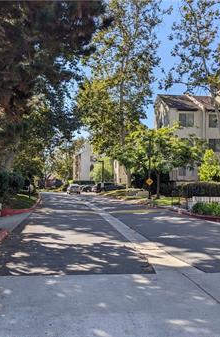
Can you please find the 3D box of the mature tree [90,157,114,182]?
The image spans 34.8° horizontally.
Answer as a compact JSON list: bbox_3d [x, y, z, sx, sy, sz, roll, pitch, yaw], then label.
[{"bbox_3d":[-1.575,0.926,65.000,4.500,6.200,4.500,0,-2,0],"label":"mature tree"}]

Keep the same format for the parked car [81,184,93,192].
[{"bbox_3d":[-3.922,3.649,64.000,4.500,1.480,1.800,2,-3,-37],"label":"parked car"}]

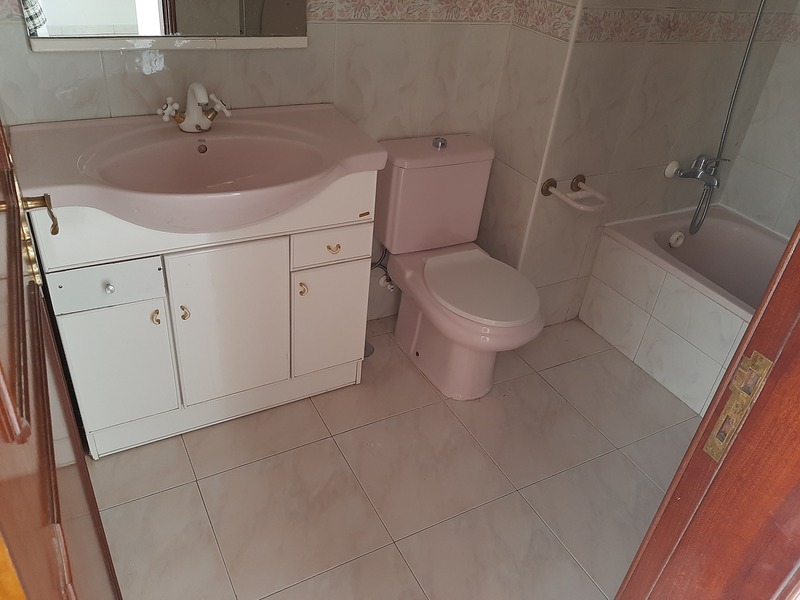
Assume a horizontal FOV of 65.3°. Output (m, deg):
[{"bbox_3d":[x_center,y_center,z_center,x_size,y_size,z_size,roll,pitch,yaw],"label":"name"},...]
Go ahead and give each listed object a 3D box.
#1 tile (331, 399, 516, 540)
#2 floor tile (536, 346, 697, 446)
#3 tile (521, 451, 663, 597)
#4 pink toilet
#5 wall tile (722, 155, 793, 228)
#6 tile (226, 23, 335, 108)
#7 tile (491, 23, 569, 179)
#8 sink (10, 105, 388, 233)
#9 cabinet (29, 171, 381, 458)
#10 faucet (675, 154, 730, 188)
[{"bbox_3d":[0.068,0.498,1.891,0.413,0.010,0.413,-13,38,-27],"label":"tile"},{"bbox_3d":[0.787,0.342,2.268,0.398,0.010,0.415,-13,37,-26],"label":"floor tile"},{"bbox_3d":[0.626,0.633,1.784,0.413,0.010,0.413,-13,38,-27],"label":"tile"},{"bbox_3d":[0.200,-0.082,2.126,0.361,0.747,0.662,-13,37,-26],"label":"pink toilet"},{"bbox_3d":[1.460,-0.444,2.556,0.010,0.216,0.256,-13,38,-27],"label":"wall tile"},{"bbox_3d":[-0.345,-0.581,1.863,0.321,0.452,0.010,-13,37,-26],"label":"tile"},{"bbox_3d":[0.426,-0.659,2.101,0.010,0.449,0.289,-13,38,-27],"label":"tile"},{"bbox_3d":[-0.476,-0.305,1.619,0.880,0.205,0.515,-13,37,-26],"label":"sink"},{"bbox_3d":[-0.544,-0.038,1.870,0.848,0.789,0.333,-13,38,-27],"label":"cabinet"},{"bbox_3d":[1.159,-0.498,2.376,0.190,0.112,0.157,-13,38,-27],"label":"faucet"}]

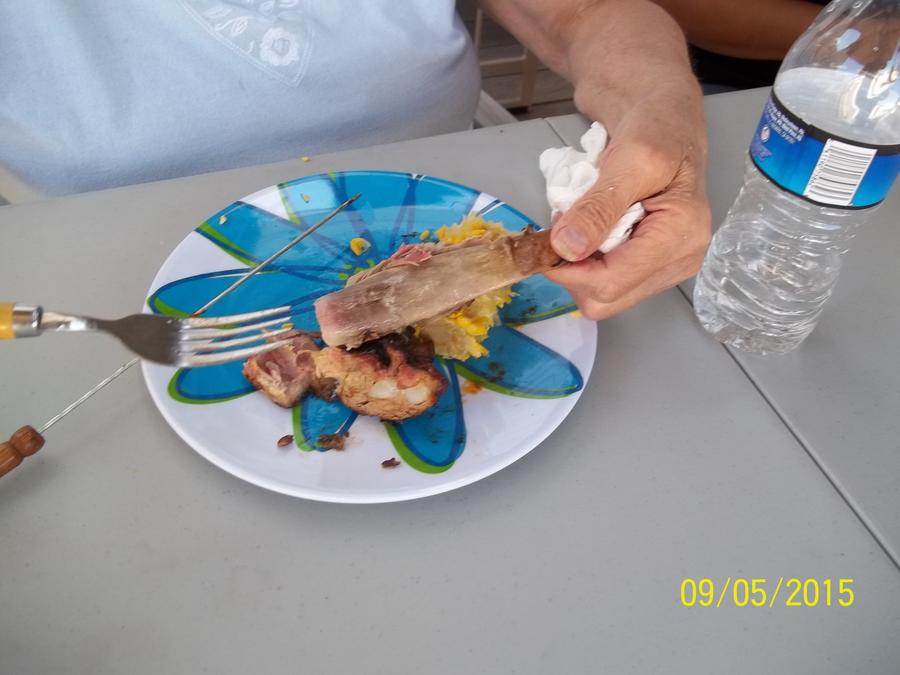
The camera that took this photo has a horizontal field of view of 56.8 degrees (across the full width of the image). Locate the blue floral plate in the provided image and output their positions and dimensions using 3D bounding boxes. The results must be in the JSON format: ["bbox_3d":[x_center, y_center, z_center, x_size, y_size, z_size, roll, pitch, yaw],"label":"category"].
[{"bbox_3d":[-0.039,-0.008,0.412,0.219,0.020,0.219,1,48,-2],"label":"blue floral plate"}]

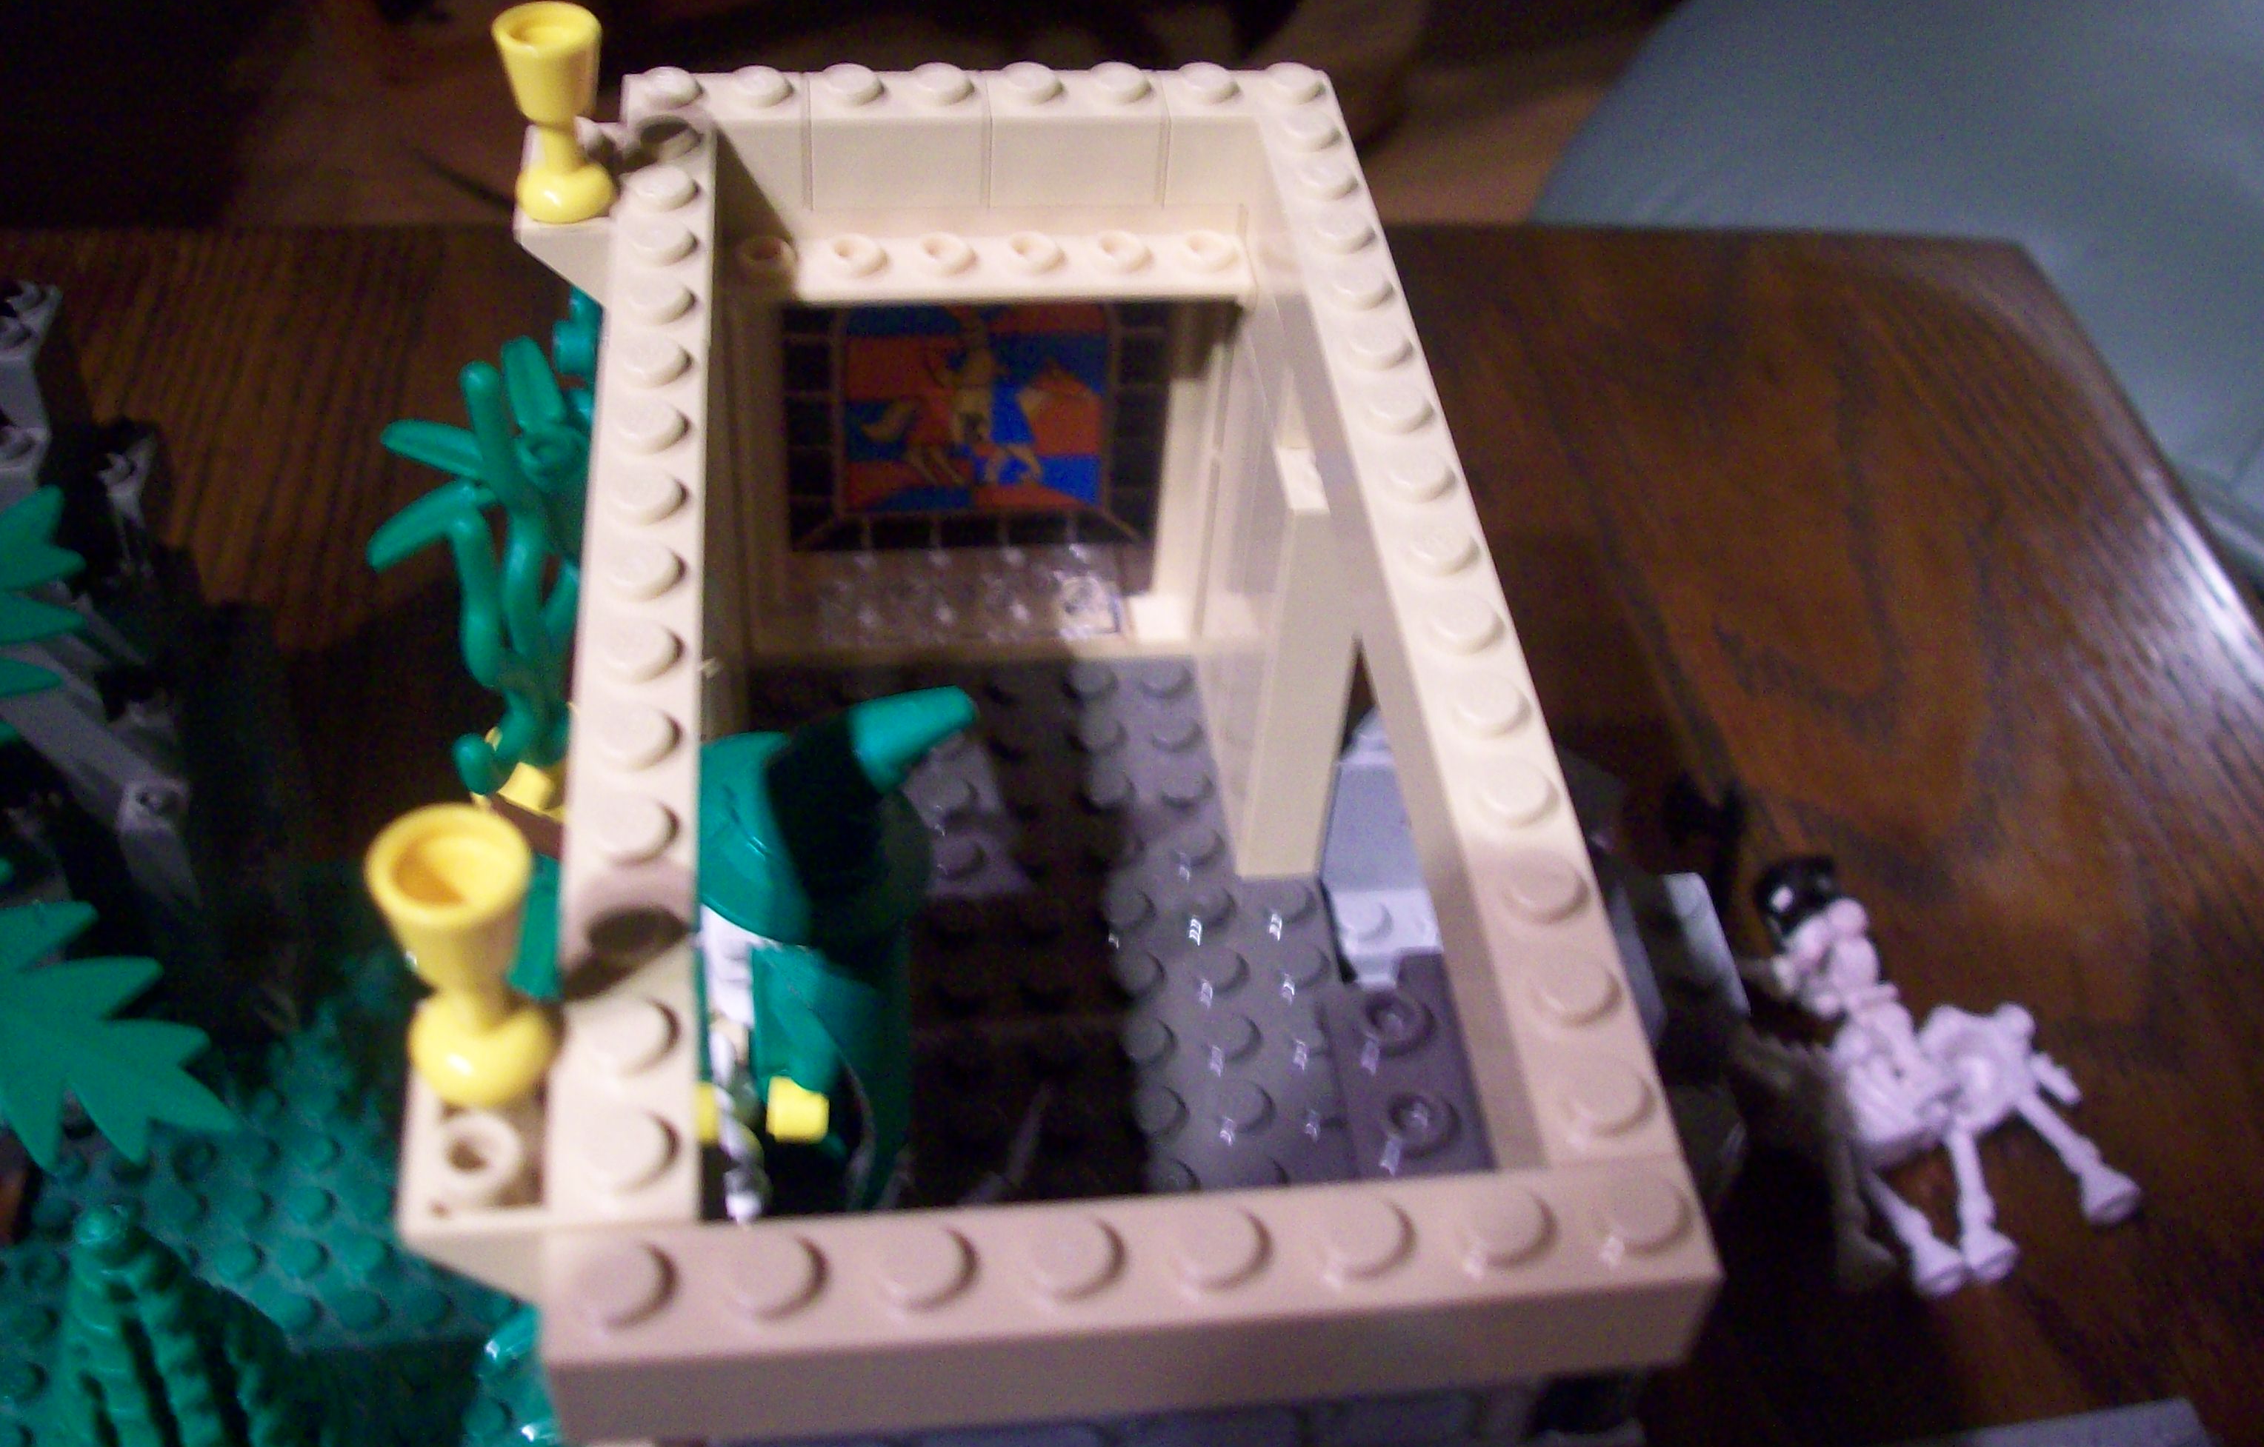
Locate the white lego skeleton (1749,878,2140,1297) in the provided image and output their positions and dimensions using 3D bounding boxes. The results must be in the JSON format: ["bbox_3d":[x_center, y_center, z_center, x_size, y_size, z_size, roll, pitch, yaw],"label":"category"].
[{"bbox_3d":[0.106,0.048,0.313,0.039,0.018,0.053,-10,59,-14],"label":"white lego skeleton"}]

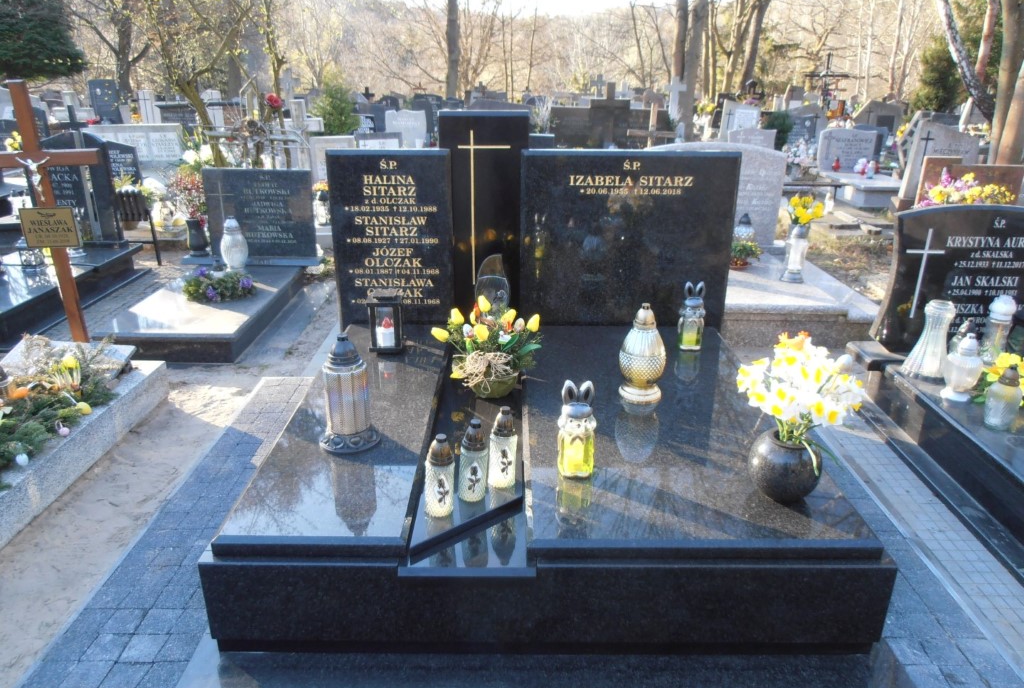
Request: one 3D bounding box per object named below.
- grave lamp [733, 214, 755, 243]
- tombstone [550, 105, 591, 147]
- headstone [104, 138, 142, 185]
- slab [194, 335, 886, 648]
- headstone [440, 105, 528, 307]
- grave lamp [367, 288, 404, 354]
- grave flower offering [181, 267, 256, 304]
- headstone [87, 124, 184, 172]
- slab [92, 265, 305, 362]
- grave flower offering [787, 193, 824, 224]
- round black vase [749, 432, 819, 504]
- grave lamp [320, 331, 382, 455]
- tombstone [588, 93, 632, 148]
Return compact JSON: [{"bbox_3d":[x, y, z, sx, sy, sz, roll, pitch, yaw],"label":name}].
[{"bbox_3d":[1.626,-0.750,4.954,0.146,0.314,0.146,0,21,0],"label":"grave lamp"},{"bbox_3d":[0.838,-3.060,10.344,0.580,0.720,0.140,0,21,0],"label":"tombstone"},{"bbox_3d":[-3.804,-1.696,6.925,0.454,0.569,0.120,0,21,0],"label":"headstone"},{"bbox_3d":[0.093,0.371,2.715,1.810,0.336,1.780,0,21,0],"label":"slab"},{"bbox_3d":[-0.128,-0.580,3.375,0.401,1.015,0.100,0,21,0],"label":"headstone"},{"bbox_3d":[-0.544,-0.107,3.089,0.145,0.268,0.140,0,21,0],"label":"grave lamp"},{"bbox_3d":[-1.847,-0.368,4.462,0.466,0.130,0.329,0,21,0],"label":"grave flower offering"},{"bbox_3d":[-5.195,-2.741,9.891,1.326,0.609,0.200,0,21,0],"label":"headstone"},{"bbox_3d":[-1.913,-0.247,4.562,0.768,0.167,1.513,-1,21,-3],"label":"slab"},{"bbox_3d":[1.865,-0.848,4.520,0.220,0.205,0.200,0,21,0],"label":"grave flower offering"},{"bbox_3d":[0.751,0.342,1.968,0.200,0.188,0.200,0,23,0],"label":"round black vase"},{"bbox_3d":[-0.514,0.141,2.209,0.190,0.350,0.185,0,23,0],"label":"grave lamp"},{"bbox_3d":[1.364,-3.076,9.987,0.582,1.032,0.250,0,21,0],"label":"tombstone"}]

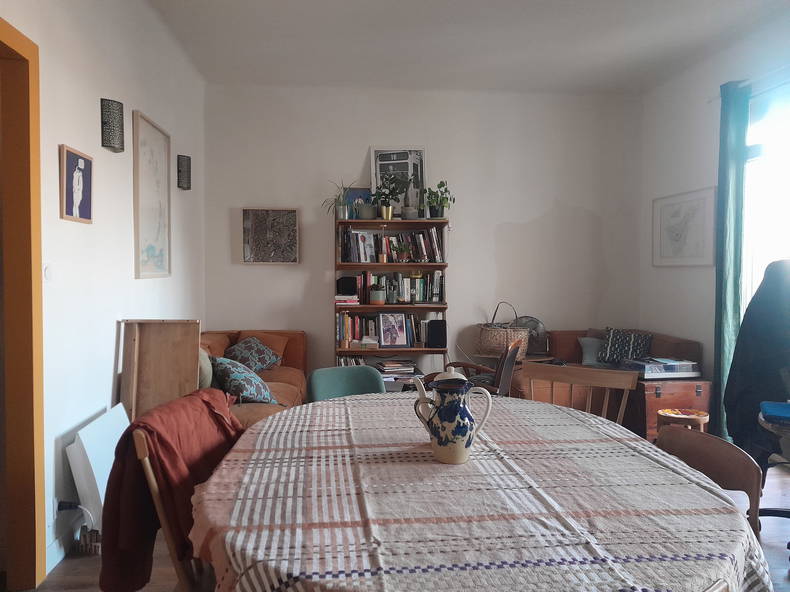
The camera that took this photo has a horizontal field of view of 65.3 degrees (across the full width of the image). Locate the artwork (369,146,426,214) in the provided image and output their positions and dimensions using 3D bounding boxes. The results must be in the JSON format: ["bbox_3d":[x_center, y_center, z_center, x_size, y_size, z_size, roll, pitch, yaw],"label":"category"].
[{"bbox_3d":[0.031,-0.943,5.190,0.477,0.601,0.030,0,-2,-5],"label":"artwork"}]

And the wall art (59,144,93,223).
[{"bbox_3d":[-1.356,-0.463,2.620,0.028,0.290,0.275,0,2,-5],"label":"wall art"}]

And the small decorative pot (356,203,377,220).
[{"bbox_3d":[-0.248,-0.748,5.454,0.170,0.155,0.170,0,2,0],"label":"small decorative pot"}]

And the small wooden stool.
[{"bbox_3d":[1.760,0.904,3.770,0.290,0.380,0.290,1,3,12],"label":"small wooden stool"}]

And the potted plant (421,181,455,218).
[{"bbox_3d":[0.389,-0.863,5.511,0.280,0.325,0.230,0,2,-6],"label":"potted plant"}]

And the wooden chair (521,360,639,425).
[{"bbox_3d":[0.664,0.731,2.480,0.490,0.830,0.500,2,3,29],"label":"wooden chair"}]

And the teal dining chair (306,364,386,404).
[{"bbox_3d":[-0.091,0.732,2.497,0.460,0.820,0.510,-1,3,-27],"label":"teal dining chair"}]

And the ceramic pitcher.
[{"bbox_3d":[0.138,0.279,1.465,0.190,0.215,0.118,0,2,0],"label":"ceramic pitcher"}]

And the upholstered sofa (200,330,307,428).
[{"bbox_3d":[-1.072,0.670,4.136,0.862,0.720,2.170,0,2,-5],"label":"upholstered sofa"}]

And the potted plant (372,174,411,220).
[{"bbox_3d":[-0.058,-0.874,5.467,0.310,0.385,0.270,0,2,-6],"label":"potted plant"}]

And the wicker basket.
[{"bbox_3d":[0.882,0.273,5.008,0.385,0.430,0.260,0,2,-5],"label":"wicker basket"}]

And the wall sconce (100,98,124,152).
[{"bbox_3d":[-1.462,-0.885,3.237,0.074,0.238,0.202,0,2,-5],"label":"wall sconce"}]

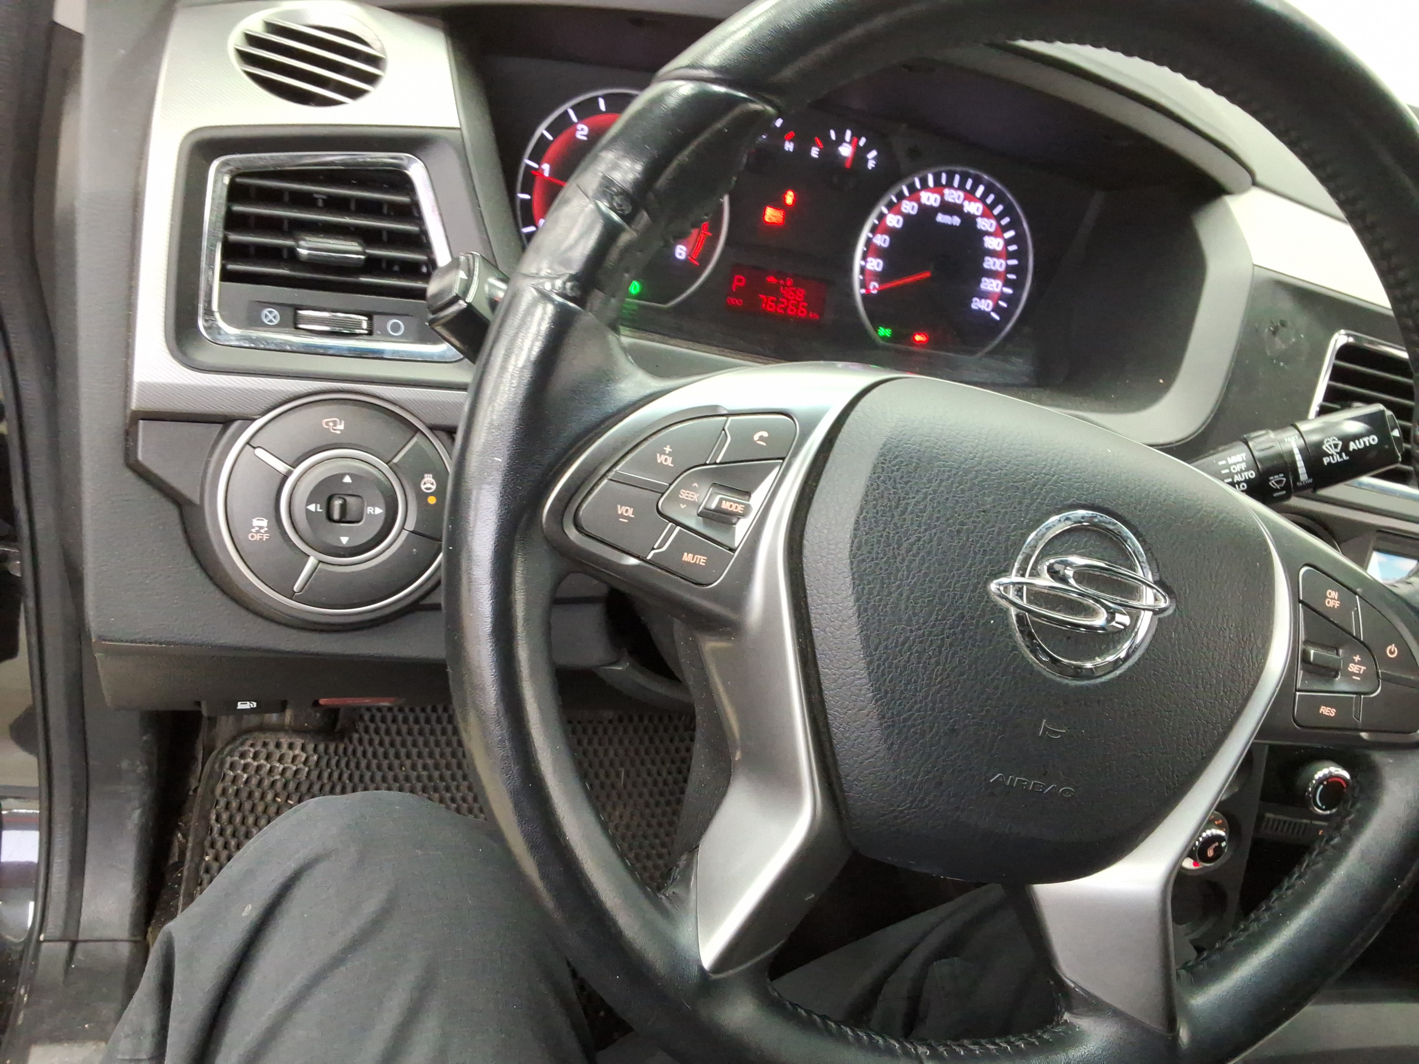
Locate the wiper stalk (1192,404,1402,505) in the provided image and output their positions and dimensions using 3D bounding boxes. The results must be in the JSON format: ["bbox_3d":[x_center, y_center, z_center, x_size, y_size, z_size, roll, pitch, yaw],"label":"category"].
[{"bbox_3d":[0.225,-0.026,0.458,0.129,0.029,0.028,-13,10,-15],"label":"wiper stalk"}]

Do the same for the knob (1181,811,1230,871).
[{"bbox_3d":[0.310,0.194,0.715,0.037,0.037,0.025,6,5,-18],"label":"knob"}]

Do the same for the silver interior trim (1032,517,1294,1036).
[{"bbox_3d":[0.154,0.077,0.389,0.077,0.179,0.042,10,4,-17],"label":"silver interior trim"}]

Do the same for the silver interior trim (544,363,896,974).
[{"bbox_3d":[0.001,0.039,0.339,0.112,0.184,0.044,6,5,-17],"label":"silver interior trim"}]

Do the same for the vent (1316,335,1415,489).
[{"bbox_3d":[0.362,-0.060,0.611,0.105,0.076,0.032,13,15,-4],"label":"vent"}]

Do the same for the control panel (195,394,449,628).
[{"bbox_3d":[-0.152,-0.009,0.463,0.101,0.098,0.024,5,17,-19],"label":"control panel"}]

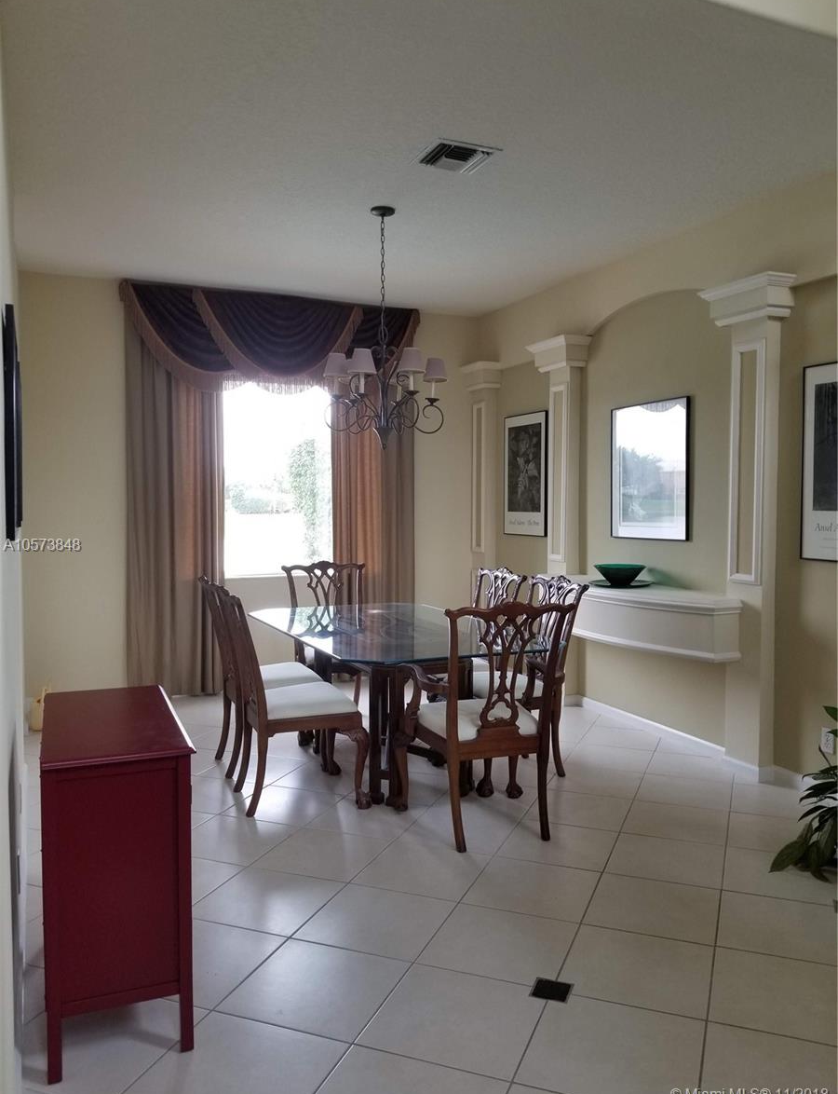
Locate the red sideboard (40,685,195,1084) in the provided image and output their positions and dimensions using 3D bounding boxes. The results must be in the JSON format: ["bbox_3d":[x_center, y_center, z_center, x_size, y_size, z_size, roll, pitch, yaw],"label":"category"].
[{"bbox_3d":[-0.899,0.888,2.467,0.360,0.774,0.886,-1,3,-23],"label":"red sideboard"}]

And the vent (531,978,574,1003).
[{"bbox_3d":[0.383,1.278,2.411,0.106,0.011,0.104,1,3,22],"label":"vent"}]

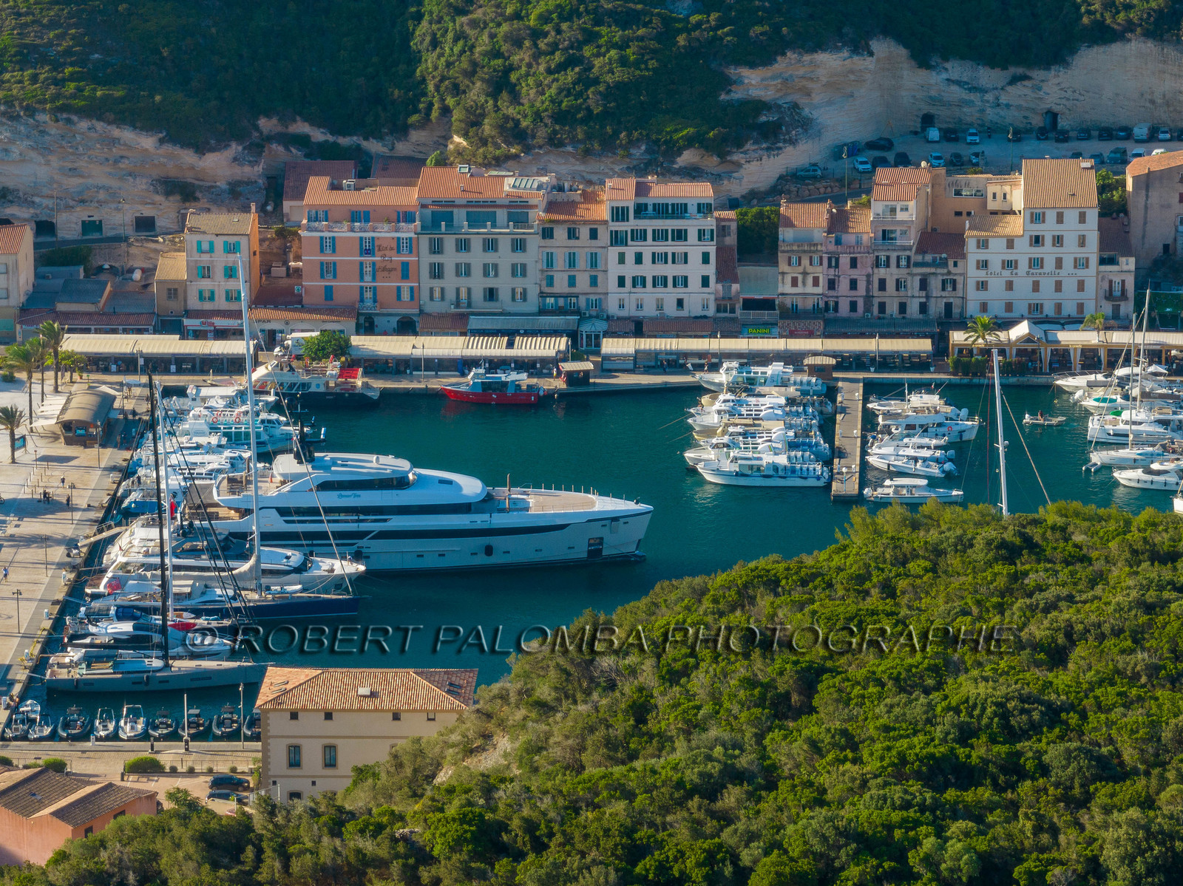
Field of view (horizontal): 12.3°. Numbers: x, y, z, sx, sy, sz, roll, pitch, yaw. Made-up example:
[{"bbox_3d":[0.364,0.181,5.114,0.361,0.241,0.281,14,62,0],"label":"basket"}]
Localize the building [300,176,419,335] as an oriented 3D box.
[{"bbox_3d":[-29.140,-24.330,703.620,14.970,18.800,11.200,1,18,3],"label":"building"}]

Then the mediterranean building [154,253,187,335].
[{"bbox_3d":[-56.476,-20.189,744.719,4.234,10.491,8.000,0,17,1],"label":"mediterranean building"}]

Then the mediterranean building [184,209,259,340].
[{"bbox_3d":[-49.969,-23.095,744.054,8.637,16.435,9.800,0,17,1],"label":"mediterranean building"}]

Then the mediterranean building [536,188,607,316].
[{"bbox_3d":[-2.170,-23.840,722.380,9.000,17.800,11.000,1,17,2],"label":"mediterranean building"}]

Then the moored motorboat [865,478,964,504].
[{"bbox_3d":[38.650,5.590,657.860,12.000,2.700,3.600,0,17,0],"label":"moored motorboat"}]

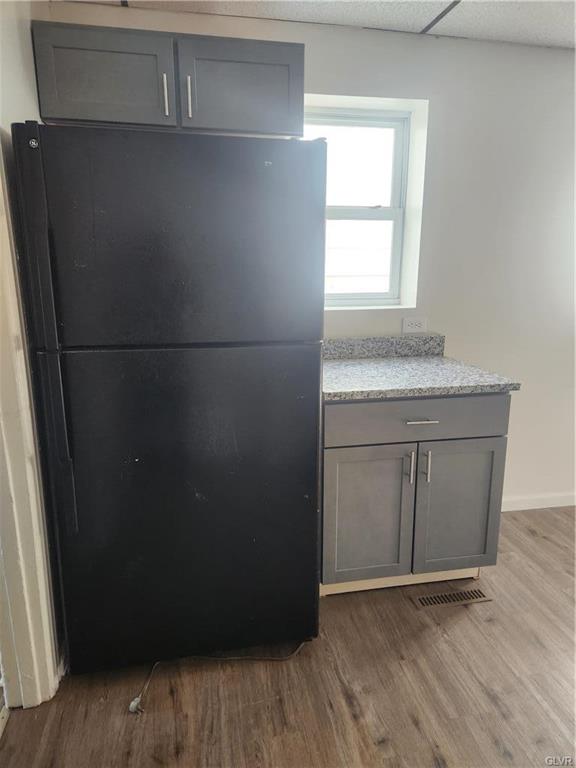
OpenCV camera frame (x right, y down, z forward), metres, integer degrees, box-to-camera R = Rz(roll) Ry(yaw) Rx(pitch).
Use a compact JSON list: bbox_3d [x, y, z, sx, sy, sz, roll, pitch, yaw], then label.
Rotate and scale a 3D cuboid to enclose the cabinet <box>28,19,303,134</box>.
[{"bbox_3d":[-0.425,-1.106,1.968,0.920,0.310,0.325,-2,13,-11],"label":"cabinet"}]

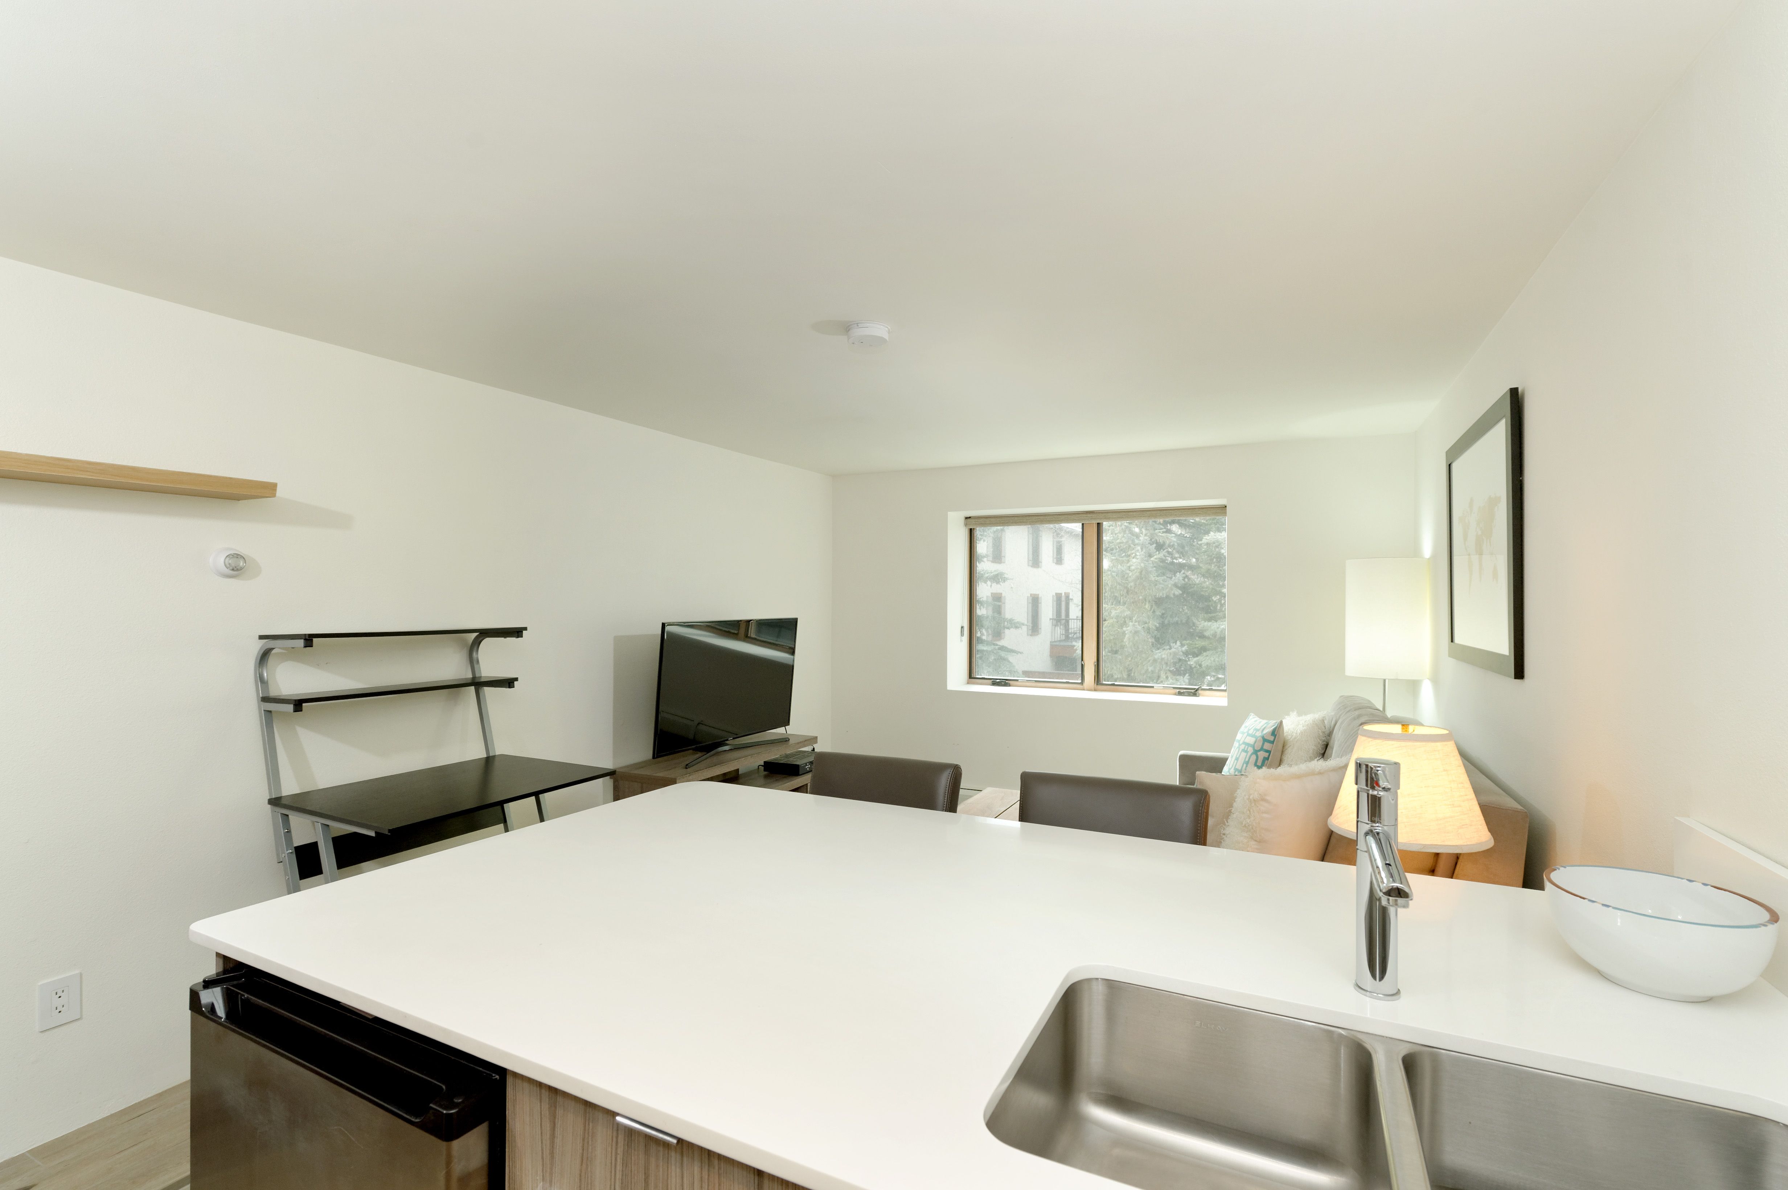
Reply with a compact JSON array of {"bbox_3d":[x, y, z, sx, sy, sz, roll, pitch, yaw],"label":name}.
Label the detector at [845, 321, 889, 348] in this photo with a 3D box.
[{"bbox_3d":[-0.080,-0.792,2.435,0.137,0.038,0.137,0,0,0],"label":"detector"}]

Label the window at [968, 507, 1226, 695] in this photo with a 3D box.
[{"bbox_3d":[1.216,0.039,4.954,1.615,1.105,0.080,0,0,27],"label":"window"}]

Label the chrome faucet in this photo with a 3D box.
[{"bbox_3d":[0.539,0.331,0.878,0.050,0.268,0.165,0,0,27],"label":"chrome faucet"}]

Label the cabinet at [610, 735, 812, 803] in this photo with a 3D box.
[{"bbox_3d":[-0.865,1.100,4.074,0.385,0.583,1.180,0,0,27],"label":"cabinet"}]

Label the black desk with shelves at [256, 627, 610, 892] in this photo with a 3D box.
[{"bbox_3d":[-1.438,0.758,2.578,0.690,1.258,0.780,0,0,27],"label":"black desk with shelves"}]

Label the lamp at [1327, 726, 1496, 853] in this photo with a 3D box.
[{"bbox_3d":[1.096,0.549,1.685,0.290,0.525,0.290,0,0,27],"label":"lamp"}]

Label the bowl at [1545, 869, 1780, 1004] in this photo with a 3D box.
[{"bbox_3d":[0.914,0.413,0.955,0.202,0.106,0.202,0,0,0],"label":"bowl"}]

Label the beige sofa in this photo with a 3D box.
[{"bbox_3d":[1.470,0.945,2.940,0.995,0.900,1.920,0,0,27],"label":"beige sofa"}]

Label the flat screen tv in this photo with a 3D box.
[{"bbox_3d":[-0.835,0.468,4.092,0.180,0.677,1.105,0,0,27],"label":"flat screen tv"}]

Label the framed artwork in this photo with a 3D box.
[{"bbox_3d":[1.832,-0.158,2.495,0.026,0.759,1.015,0,0,27],"label":"framed artwork"}]

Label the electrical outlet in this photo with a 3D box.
[{"bbox_3d":[-2.127,1.040,2.028,0.008,0.122,0.077,0,0,27],"label":"electrical outlet"}]

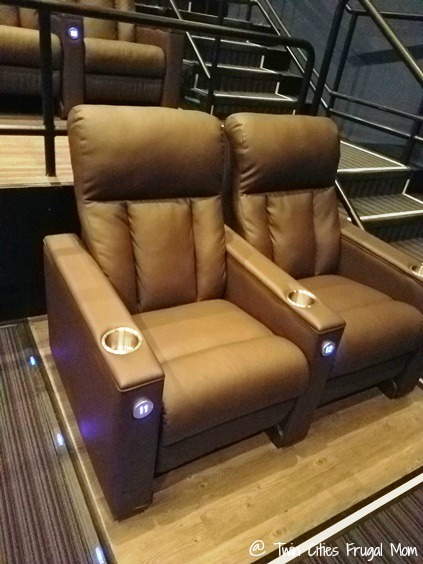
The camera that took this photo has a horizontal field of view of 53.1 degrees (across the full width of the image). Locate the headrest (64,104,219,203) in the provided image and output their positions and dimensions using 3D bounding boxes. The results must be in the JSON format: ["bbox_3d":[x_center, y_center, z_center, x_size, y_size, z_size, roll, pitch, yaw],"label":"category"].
[{"bbox_3d":[-0.237,-0.503,1.686,0.595,0.322,0.182,-10,15,-30],"label":"headrest"}]

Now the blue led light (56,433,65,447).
[{"bbox_3d":[-0.582,0.607,1.634,0.025,0.015,0.056,-10,35,-30],"label":"blue led light"}]

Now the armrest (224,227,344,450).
[{"bbox_3d":[0.153,0.185,1.933,0.127,0.577,0.904,-10,35,-30],"label":"armrest"}]

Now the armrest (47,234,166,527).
[{"bbox_3d":[-0.446,0.291,1.587,0.127,0.577,0.904,-10,35,-30],"label":"armrest"}]

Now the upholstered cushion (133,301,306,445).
[{"bbox_3d":[-0.041,0.243,1.581,0.574,0.189,0.581,-10,35,-30],"label":"upholstered cushion"}]

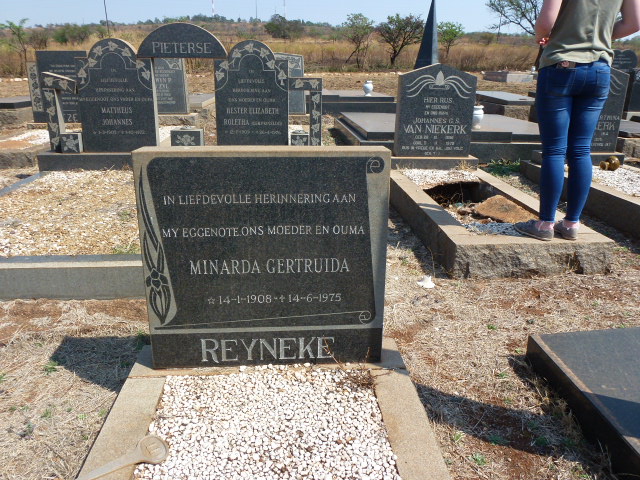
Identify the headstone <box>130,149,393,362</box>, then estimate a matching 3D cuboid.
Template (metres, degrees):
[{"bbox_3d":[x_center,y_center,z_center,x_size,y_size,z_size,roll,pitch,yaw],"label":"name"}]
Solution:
[{"bbox_3d":[-0.175,0.068,1.561,0.760,0.700,0.120,-1,17,-3],"label":"headstone"}]

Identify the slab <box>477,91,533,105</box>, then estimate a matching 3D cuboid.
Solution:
[{"bbox_3d":[3.906,-2.885,9.846,0.920,0.080,2.000,0,21,-2],"label":"slab"}]

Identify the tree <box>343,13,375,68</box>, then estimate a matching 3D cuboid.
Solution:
[{"bbox_3d":[2.390,-12.351,30.008,2.000,3.100,2.000,0,19,-2],"label":"tree"}]

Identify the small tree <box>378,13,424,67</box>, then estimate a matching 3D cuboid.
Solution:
[{"bbox_3d":[6.359,-15.940,38.449,3.536,3.802,3.346,-1,21,-4],"label":"small tree"}]

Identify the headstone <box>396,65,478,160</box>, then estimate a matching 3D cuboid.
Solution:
[{"bbox_3d":[1.052,-1.192,4.445,0.700,0.830,0.110,-1,18,-4],"label":"headstone"}]

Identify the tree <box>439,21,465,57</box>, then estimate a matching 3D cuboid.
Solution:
[{"bbox_3d":[11.919,-18.000,43.487,2.313,3.297,2.188,-1,21,-4],"label":"tree"}]

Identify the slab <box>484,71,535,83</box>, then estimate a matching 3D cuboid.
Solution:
[{"bbox_3d":[7.710,-6.700,19.764,1.043,0.287,2.400,-1,21,-4],"label":"slab"}]

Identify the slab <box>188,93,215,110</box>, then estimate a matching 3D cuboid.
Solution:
[{"bbox_3d":[-2.961,-2.924,10.450,1.150,0.300,2.195,-1,21,-4],"label":"slab"}]

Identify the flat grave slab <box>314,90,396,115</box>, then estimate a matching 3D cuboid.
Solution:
[{"bbox_3d":[0.436,-3.113,10.868,2.150,0.360,2.150,-1,21,-3],"label":"flat grave slab"}]

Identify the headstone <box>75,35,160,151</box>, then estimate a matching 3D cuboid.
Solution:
[{"bbox_3d":[-1.895,-1.320,4.453,0.700,0.996,0.115,-1,18,-4],"label":"headstone"}]

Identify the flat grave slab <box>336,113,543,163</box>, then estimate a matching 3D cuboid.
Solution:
[{"bbox_3d":[1.630,-1.511,6.846,2.494,0.355,2.306,-1,21,-4],"label":"flat grave slab"}]

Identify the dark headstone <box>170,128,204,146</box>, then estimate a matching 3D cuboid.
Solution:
[{"bbox_3d":[-1.271,-0.956,4.622,0.271,0.203,0.160,-1,21,-4],"label":"dark headstone"}]

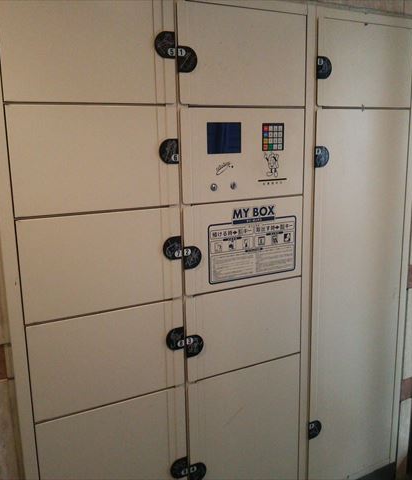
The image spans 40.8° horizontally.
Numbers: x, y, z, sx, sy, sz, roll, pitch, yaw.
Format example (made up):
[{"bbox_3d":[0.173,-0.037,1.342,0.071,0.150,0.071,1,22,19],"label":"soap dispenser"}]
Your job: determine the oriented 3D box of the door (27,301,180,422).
[{"bbox_3d":[-0.262,0.325,1.546,0.449,0.264,0.025,-7,13,-30],"label":"door"}]

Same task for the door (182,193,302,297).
[{"bbox_3d":[0.120,0.009,1.718,0.442,0.263,0.025,-7,13,-30],"label":"door"}]

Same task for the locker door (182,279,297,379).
[{"bbox_3d":[0.126,0.277,1.772,0.440,0.261,0.025,-7,13,-30],"label":"locker door"}]

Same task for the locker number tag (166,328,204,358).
[{"bbox_3d":[-0.059,0.305,1.647,0.126,0.098,0.012,-7,13,-30],"label":"locker number tag"}]

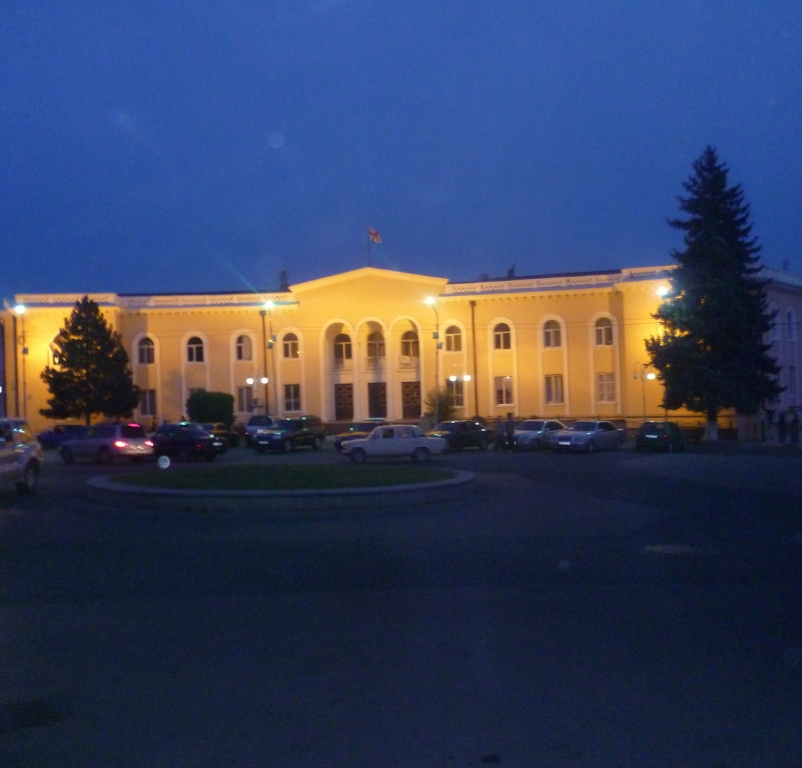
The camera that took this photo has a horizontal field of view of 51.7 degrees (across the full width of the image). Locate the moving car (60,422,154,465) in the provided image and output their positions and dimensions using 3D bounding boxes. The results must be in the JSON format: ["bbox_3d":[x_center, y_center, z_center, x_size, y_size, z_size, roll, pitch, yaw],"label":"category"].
[{"bbox_3d":[-11.699,2.282,32.915,4.450,1.530,1.720,-3,-1,39],"label":"moving car"}]

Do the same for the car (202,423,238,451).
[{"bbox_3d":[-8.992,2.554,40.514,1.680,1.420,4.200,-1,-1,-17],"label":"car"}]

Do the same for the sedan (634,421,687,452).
[{"bbox_3d":[13.189,2.582,42.014,1.640,1.420,3.850,-2,-1,31],"label":"sedan"}]

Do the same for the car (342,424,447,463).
[{"bbox_3d":[-0.255,2.282,32.514,4.120,1.420,1.610,-2,-1,-1],"label":"car"}]

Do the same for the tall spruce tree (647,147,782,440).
[{"bbox_3d":[18.487,-5.354,49.000,8.000,17.300,7.900,-2,-1,0],"label":"tall spruce tree"}]

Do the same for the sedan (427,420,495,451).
[{"bbox_3d":[3.095,2.547,42.314,1.710,1.420,4.450,-2,-1,33],"label":"sedan"}]

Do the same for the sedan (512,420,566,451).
[{"bbox_3d":[6.869,2.494,41.514,1.770,1.430,4.600,-2,-1,34],"label":"sedan"}]

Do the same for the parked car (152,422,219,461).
[{"bbox_3d":[-9.702,2.369,34.214,4.400,1.420,1.720,-2,-1,38],"label":"parked car"}]

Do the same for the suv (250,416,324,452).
[{"bbox_3d":[-5.703,2.447,42.017,1.740,1.720,4.400,-2,-1,25],"label":"suv"}]

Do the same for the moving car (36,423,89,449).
[{"bbox_3d":[-18.319,2.894,47.014,4.300,1.410,1.700,-1,-1,-7],"label":"moving car"}]

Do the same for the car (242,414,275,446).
[{"bbox_3d":[-8.268,2.780,48.618,1.730,1.760,4.300,-1,-1,-6],"label":"car"}]

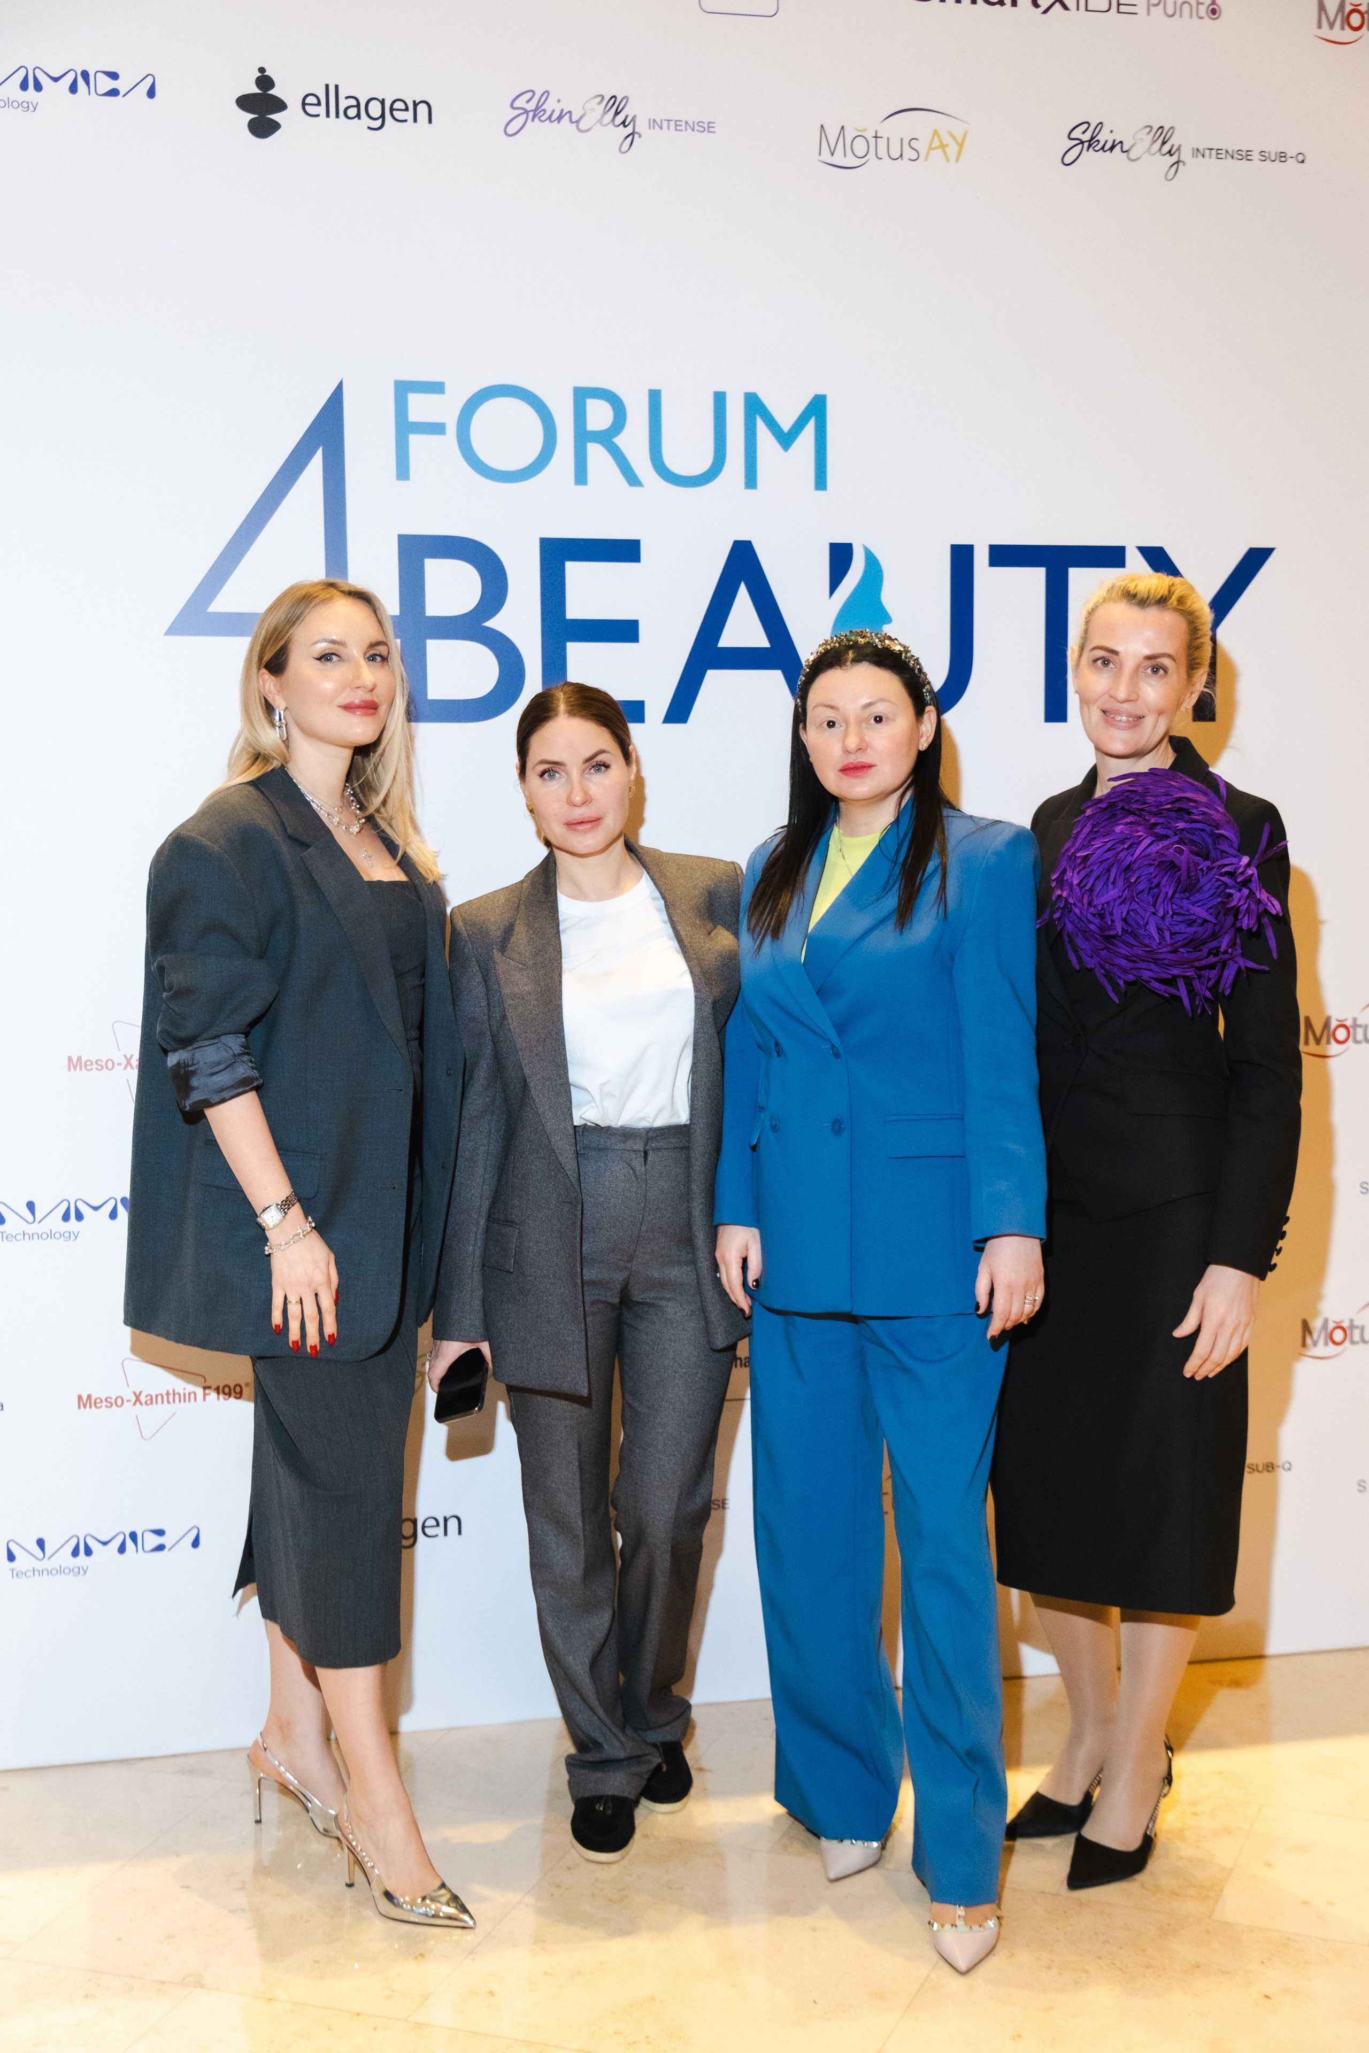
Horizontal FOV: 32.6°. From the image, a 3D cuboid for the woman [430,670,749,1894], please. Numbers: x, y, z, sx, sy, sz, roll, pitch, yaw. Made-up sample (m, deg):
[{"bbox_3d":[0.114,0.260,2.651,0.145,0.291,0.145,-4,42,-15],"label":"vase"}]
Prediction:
[{"bbox_3d":[-0.131,0.344,3.370,0.500,1.670,0.380,-2,5,-10],"label":"woman"}]

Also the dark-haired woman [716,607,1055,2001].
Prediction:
[{"bbox_3d":[0.259,0.340,3.119,0.470,1.710,0.420,1,5,22],"label":"dark-haired woman"}]

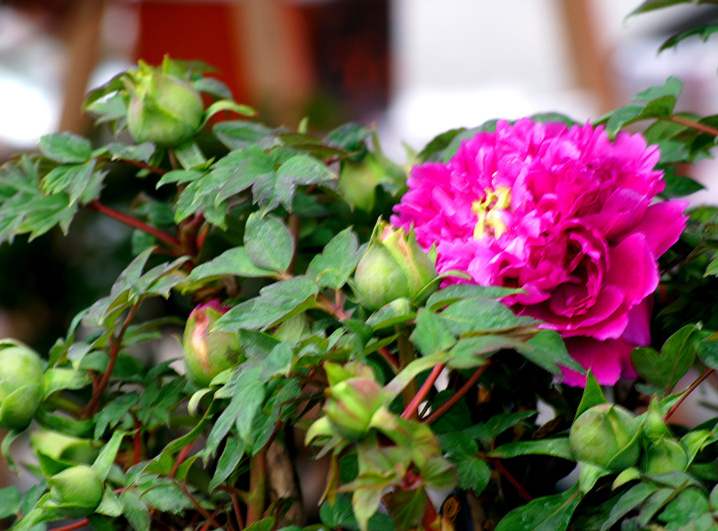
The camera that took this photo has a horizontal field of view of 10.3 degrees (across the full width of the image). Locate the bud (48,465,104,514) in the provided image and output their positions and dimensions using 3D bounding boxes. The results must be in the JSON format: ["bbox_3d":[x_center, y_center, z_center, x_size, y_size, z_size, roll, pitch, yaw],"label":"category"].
[{"bbox_3d":[-0.146,0.116,2.060,0.028,0.025,0.025,31,6,-27],"label":"bud"}]

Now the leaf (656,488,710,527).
[{"bbox_3d":[0.166,0.124,2.050,0.027,0.007,0.022,-11,43,-4],"label":"leaf"}]

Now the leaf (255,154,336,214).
[{"bbox_3d":[-0.034,-0.043,2.110,0.045,0.014,0.036,25,47,26],"label":"leaf"}]

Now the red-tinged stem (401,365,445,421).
[{"bbox_3d":[0.033,0.065,2.062,0.006,0.045,0.006,36,34,0],"label":"red-tinged stem"}]

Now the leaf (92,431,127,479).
[{"bbox_3d":[-0.129,0.099,2.070,0.011,0.028,0.006,17,-7,37],"label":"leaf"}]

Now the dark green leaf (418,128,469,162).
[{"bbox_3d":[0.046,-0.067,2.220,0.036,0.009,0.022,-33,39,-16],"label":"dark green leaf"}]

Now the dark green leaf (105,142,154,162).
[{"bbox_3d":[-0.121,-0.059,2.100,0.025,0.006,0.020,-9,31,-15],"label":"dark green leaf"}]

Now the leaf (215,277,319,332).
[{"bbox_3d":[-0.047,0.020,2.030,0.053,0.009,0.024,-21,39,-8],"label":"leaf"}]

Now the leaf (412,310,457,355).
[{"bbox_3d":[0.038,0.034,2.020,0.022,0.026,0.007,-21,-15,-2],"label":"leaf"}]

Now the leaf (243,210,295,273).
[{"bbox_3d":[-0.046,-0.012,2.050,0.025,0.034,0.007,-20,-15,-1],"label":"leaf"}]

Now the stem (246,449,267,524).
[{"bbox_3d":[-0.053,0.115,2.070,0.008,0.040,0.008,6,6,0],"label":"stem"}]

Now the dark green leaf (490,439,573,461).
[{"bbox_3d":[0.090,0.096,2.080,0.046,0.010,0.016,0,8,0],"label":"dark green leaf"}]

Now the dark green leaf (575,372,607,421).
[{"bbox_3d":[0.121,0.069,2.090,0.017,0.028,0.009,0,8,0],"label":"dark green leaf"}]

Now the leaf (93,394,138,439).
[{"bbox_3d":[-0.130,0.081,2.140,0.022,0.009,0.034,26,59,31],"label":"leaf"}]

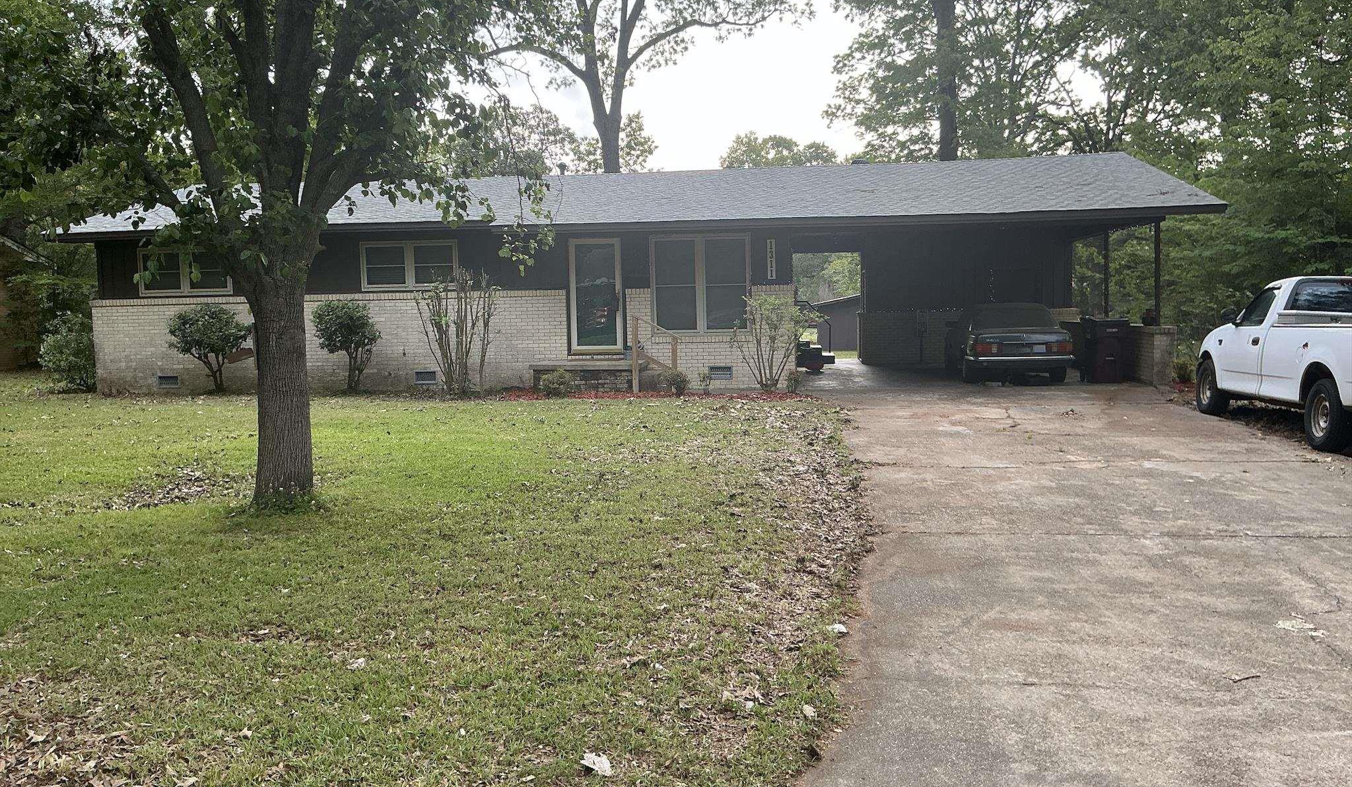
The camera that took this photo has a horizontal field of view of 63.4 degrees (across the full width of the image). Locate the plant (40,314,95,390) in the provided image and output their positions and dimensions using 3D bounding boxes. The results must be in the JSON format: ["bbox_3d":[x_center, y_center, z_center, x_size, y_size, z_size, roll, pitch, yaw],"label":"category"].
[{"bbox_3d":[-12.109,-0.836,21.900,1.300,1.570,1.300,-1,4,6],"label":"plant"}]

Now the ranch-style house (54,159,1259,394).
[{"bbox_3d":[-0.901,-2.711,24.368,21.019,4.559,10.962,-1,4,6],"label":"ranch-style house"}]

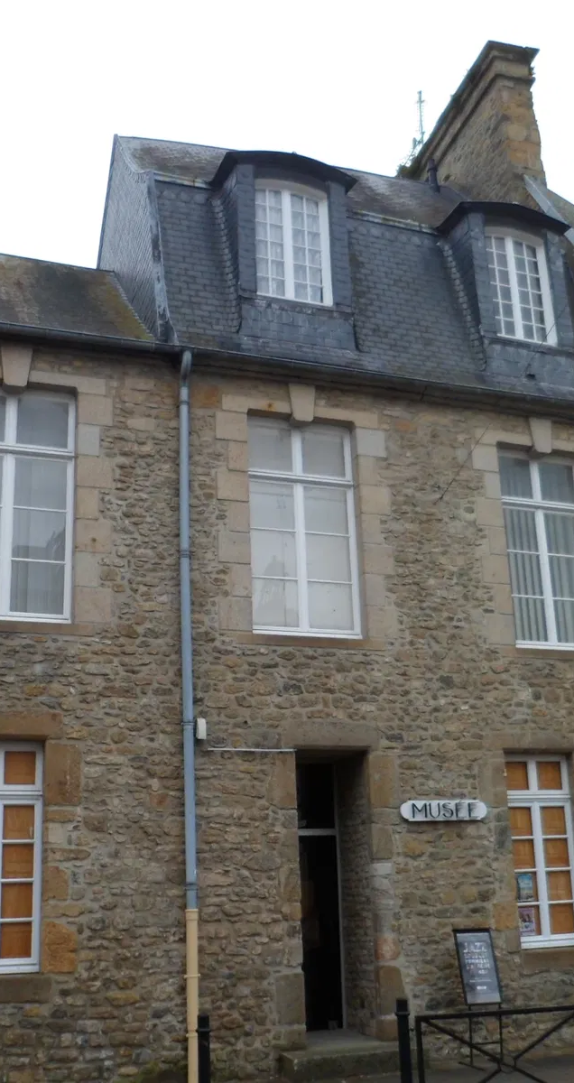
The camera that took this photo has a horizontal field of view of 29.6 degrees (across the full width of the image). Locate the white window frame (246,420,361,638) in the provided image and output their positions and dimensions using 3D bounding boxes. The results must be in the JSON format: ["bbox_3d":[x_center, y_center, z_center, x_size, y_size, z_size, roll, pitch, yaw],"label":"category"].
[{"bbox_3d":[0.166,-0.154,11.846,1.290,2.417,0.100,5,-17,-23],"label":"white window frame"}]

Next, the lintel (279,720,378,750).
[{"bbox_3d":[0.396,2.022,11.261,1.122,0.265,0.220,5,-17,-23],"label":"lintel"}]

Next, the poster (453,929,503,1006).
[{"bbox_3d":[1.838,4.072,10.384,0.410,0.680,0.040,5,-29,-20],"label":"poster"}]

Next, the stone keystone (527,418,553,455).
[{"bbox_3d":[3.105,-1.273,13.413,0.339,0.448,0.200,5,-18,-19],"label":"stone keystone"}]

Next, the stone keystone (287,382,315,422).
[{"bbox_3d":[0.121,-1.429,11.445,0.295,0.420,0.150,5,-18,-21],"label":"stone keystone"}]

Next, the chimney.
[{"bbox_3d":[3.178,-6.152,18.537,0.848,2.595,3.585,2,-16,-15],"label":"chimney"}]

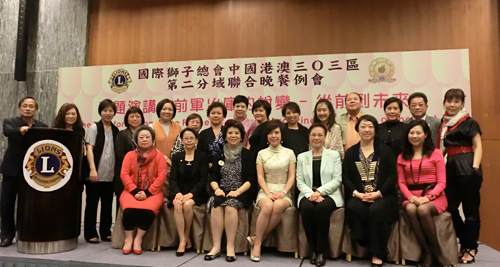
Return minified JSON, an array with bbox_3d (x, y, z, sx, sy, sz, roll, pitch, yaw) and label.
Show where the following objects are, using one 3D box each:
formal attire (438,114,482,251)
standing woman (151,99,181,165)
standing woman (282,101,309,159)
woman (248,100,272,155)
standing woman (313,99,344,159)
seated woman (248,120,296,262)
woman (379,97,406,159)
[{"bbox_3d":[2.064,0.475,3.931,0.370,1.289,0.270,-1,-5,25],"label":"formal attire"},{"bbox_3d":[-1.000,0.405,4.769,0.450,1.653,0.290,1,-5,0],"label":"standing woman"},{"bbox_3d":[0.497,0.432,4.540,0.440,1.600,0.290,0,-5,9],"label":"standing woman"},{"bbox_3d":[0.138,0.421,4.627,0.440,1.627,0.290,0,-5,9],"label":"woman"},{"bbox_3d":[0.855,0.421,4.454,0.440,1.619,0.290,0,-5,12],"label":"standing woman"},{"bbox_3d":[0.211,0.516,3.982,0.460,1.332,0.740,0,-5,11],"label":"seated woman"},{"bbox_3d":[1.512,0.412,4.297,0.450,1.628,0.290,-1,-5,15],"label":"woman"}]

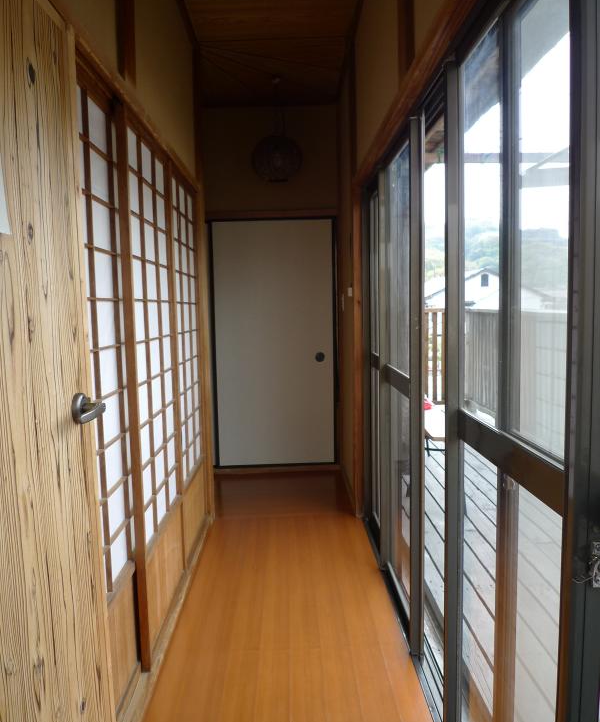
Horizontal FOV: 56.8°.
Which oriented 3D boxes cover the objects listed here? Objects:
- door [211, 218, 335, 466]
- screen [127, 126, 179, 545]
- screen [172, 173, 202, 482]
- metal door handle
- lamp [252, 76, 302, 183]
[{"bbox_3d":[-0.179,-0.121,3.945,0.911,1.827,0.080,-1,5,-1],"label":"door"},{"bbox_3d":[-0.537,-0.083,2.062,0.037,1.404,0.578,-1,5,-1],"label":"screen"},{"bbox_3d":[-0.551,-0.145,2.731,0.037,1.401,0.578,-1,5,-1],"label":"screen"},{"bbox_3d":[-0.460,0.109,1.193,0.066,0.072,0.143,-1,5,-1],"label":"metal door handle"},{"bbox_3d":[-0.138,-1.388,3.339,0.303,0.625,0.300,-1,5,-1],"label":"lamp"}]

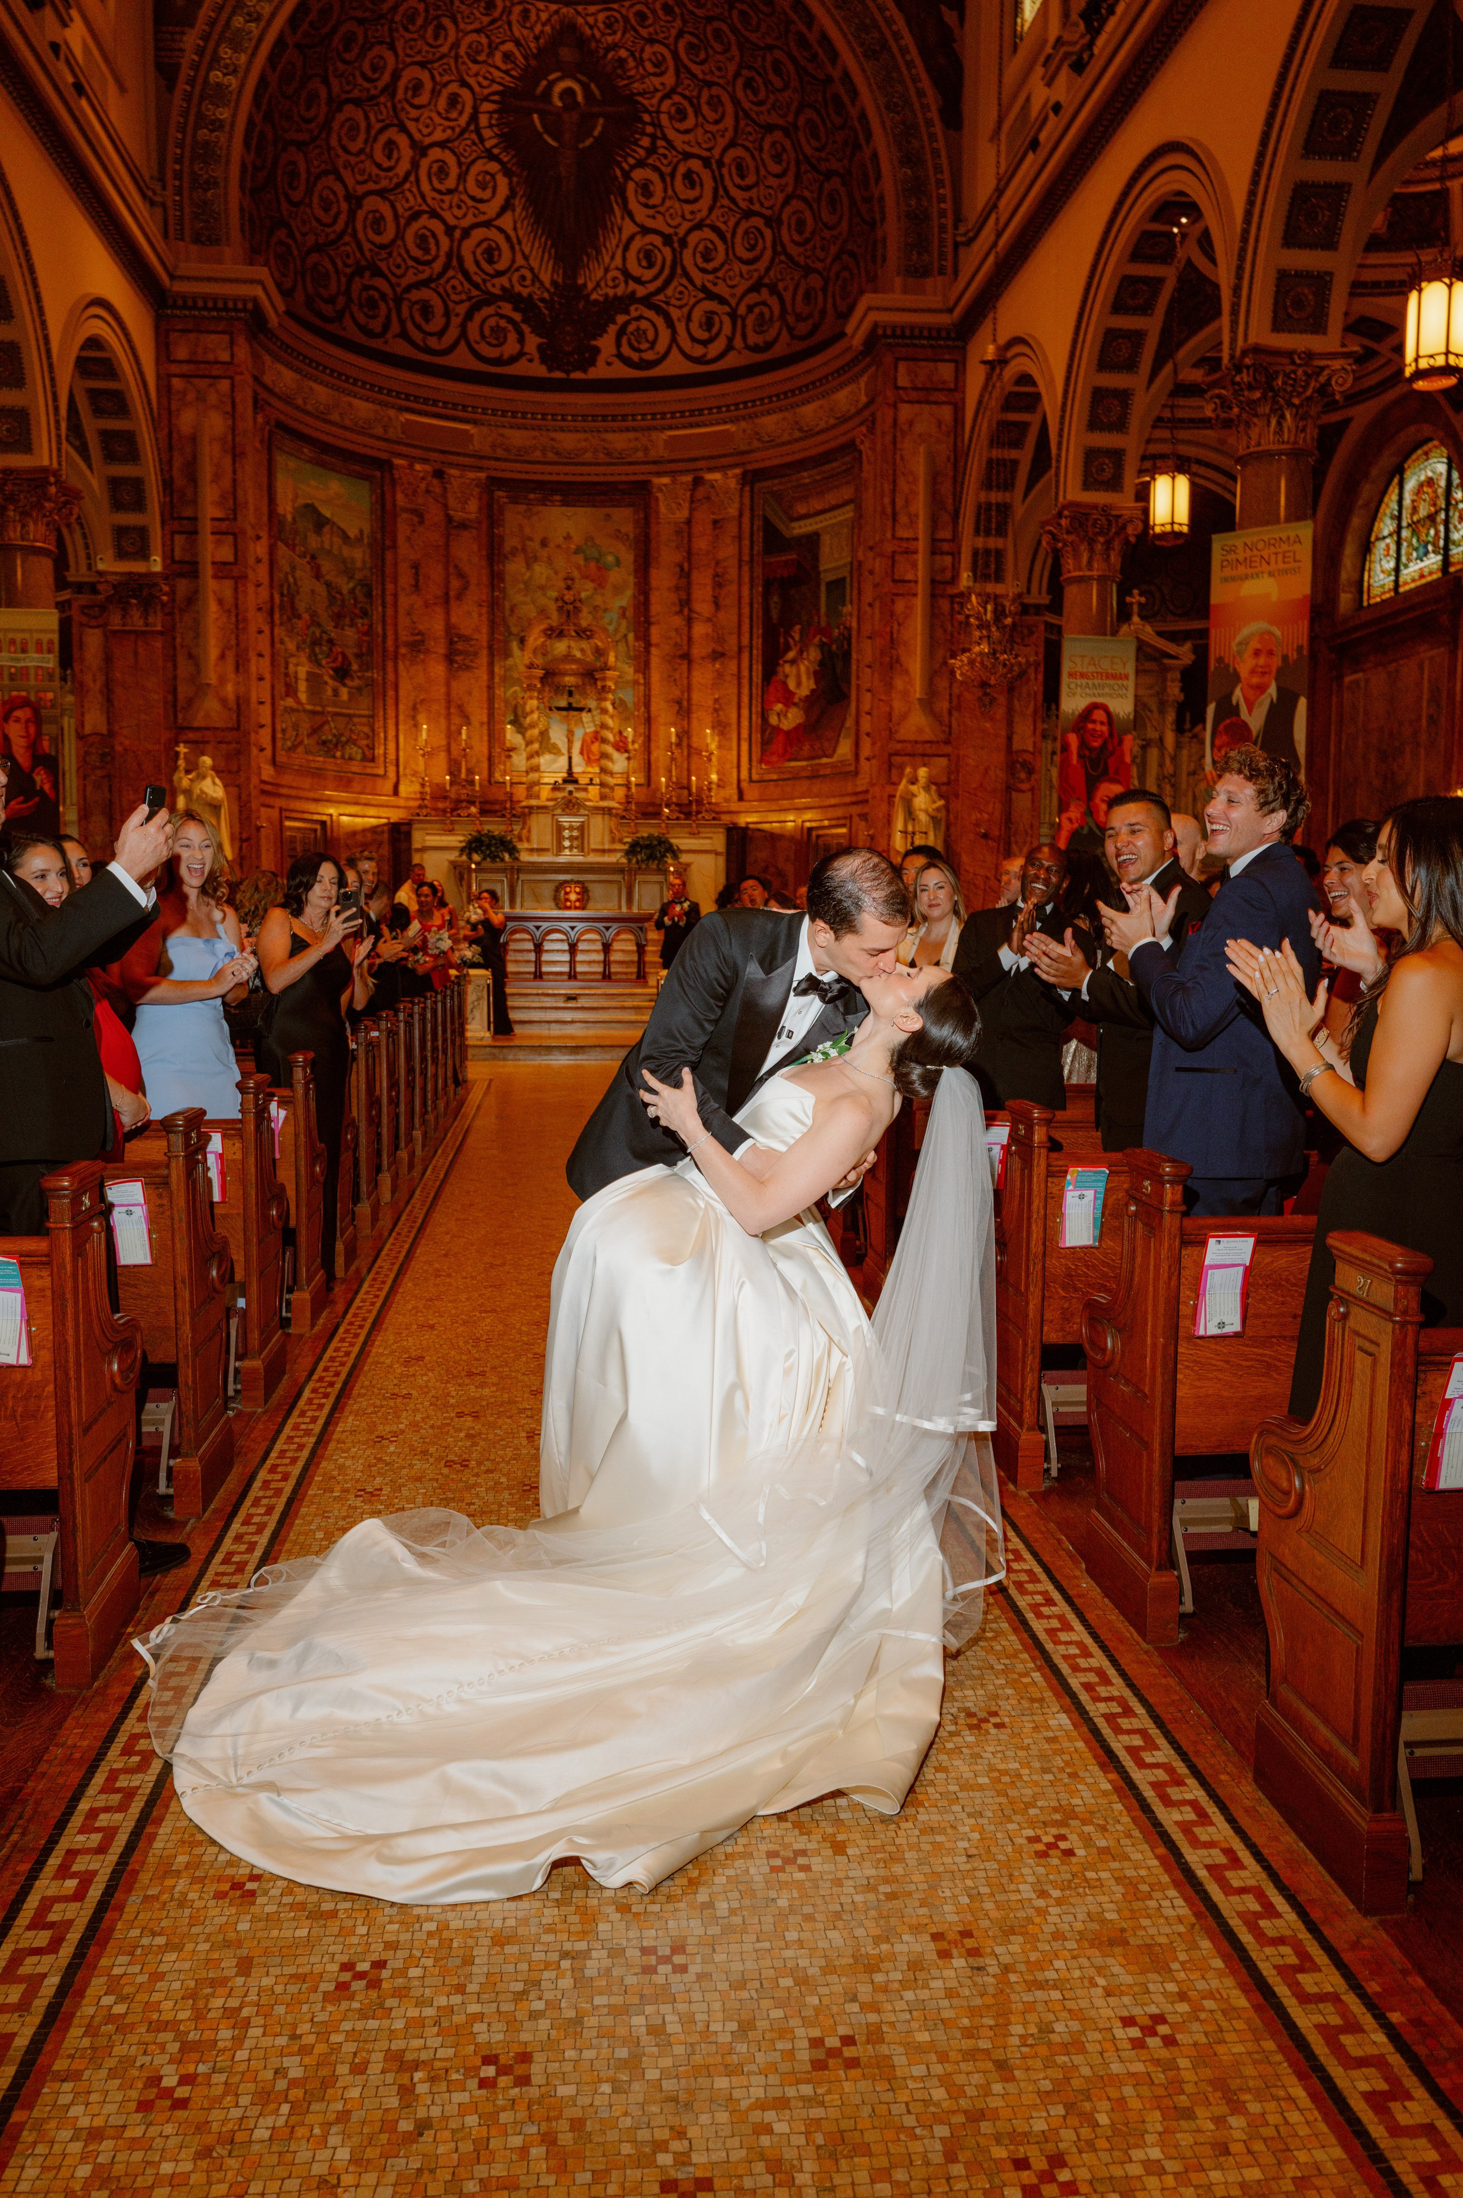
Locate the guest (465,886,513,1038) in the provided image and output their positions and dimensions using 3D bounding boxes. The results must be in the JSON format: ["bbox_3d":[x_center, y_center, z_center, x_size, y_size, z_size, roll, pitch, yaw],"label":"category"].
[{"bbox_3d":[-2.571,-1.457,18.185,0.450,1.580,0.480,-5,8,-41],"label":"guest"}]

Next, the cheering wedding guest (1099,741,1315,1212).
[{"bbox_3d":[1.123,0.105,4.021,0.520,1.850,0.530,1,6,3],"label":"cheering wedding guest"}]

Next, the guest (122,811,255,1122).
[{"bbox_3d":[-1.725,-0.028,5.443,0.450,1.757,0.380,-4,8,-40],"label":"guest"}]

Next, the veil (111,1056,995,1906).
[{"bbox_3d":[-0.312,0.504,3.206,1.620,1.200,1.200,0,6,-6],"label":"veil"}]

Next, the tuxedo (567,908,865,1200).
[{"bbox_3d":[-0.021,0.313,3.618,0.660,1.440,0.560,6,8,41],"label":"tuxedo"}]

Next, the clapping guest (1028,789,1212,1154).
[{"bbox_3d":[1.113,0.035,4.827,0.520,1.799,0.500,-4,8,-40],"label":"clapping guest"}]

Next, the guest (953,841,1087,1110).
[{"bbox_3d":[0.989,-0.026,5.873,0.550,1.720,0.480,3,7,23],"label":"guest"}]

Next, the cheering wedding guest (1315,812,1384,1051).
[{"bbox_3d":[1.480,0.190,4.054,0.450,1.680,0.480,-1,6,-18],"label":"cheering wedding guest"}]

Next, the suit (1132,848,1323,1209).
[{"bbox_3d":[1.151,0.210,4.034,0.400,1.540,0.500,1,6,6],"label":"suit"}]

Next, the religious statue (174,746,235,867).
[{"bbox_3d":[-6.850,-3.769,22.207,0.780,1.611,0.560,-1,6,-16],"label":"religious statue"}]

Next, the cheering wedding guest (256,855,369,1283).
[{"bbox_3d":[-1.596,-0.092,6.533,0.450,1.665,0.430,-5,8,-40],"label":"cheering wedding guest"}]

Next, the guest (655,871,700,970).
[{"bbox_3d":[-0.618,-1.638,19.529,0.530,1.833,0.400,0,6,-6],"label":"guest"}]

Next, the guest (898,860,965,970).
[{"bbox_3d":[0.794,-0.099,6.816,0.460,1.665,0.380,2,6,18],"label":"guest"}]

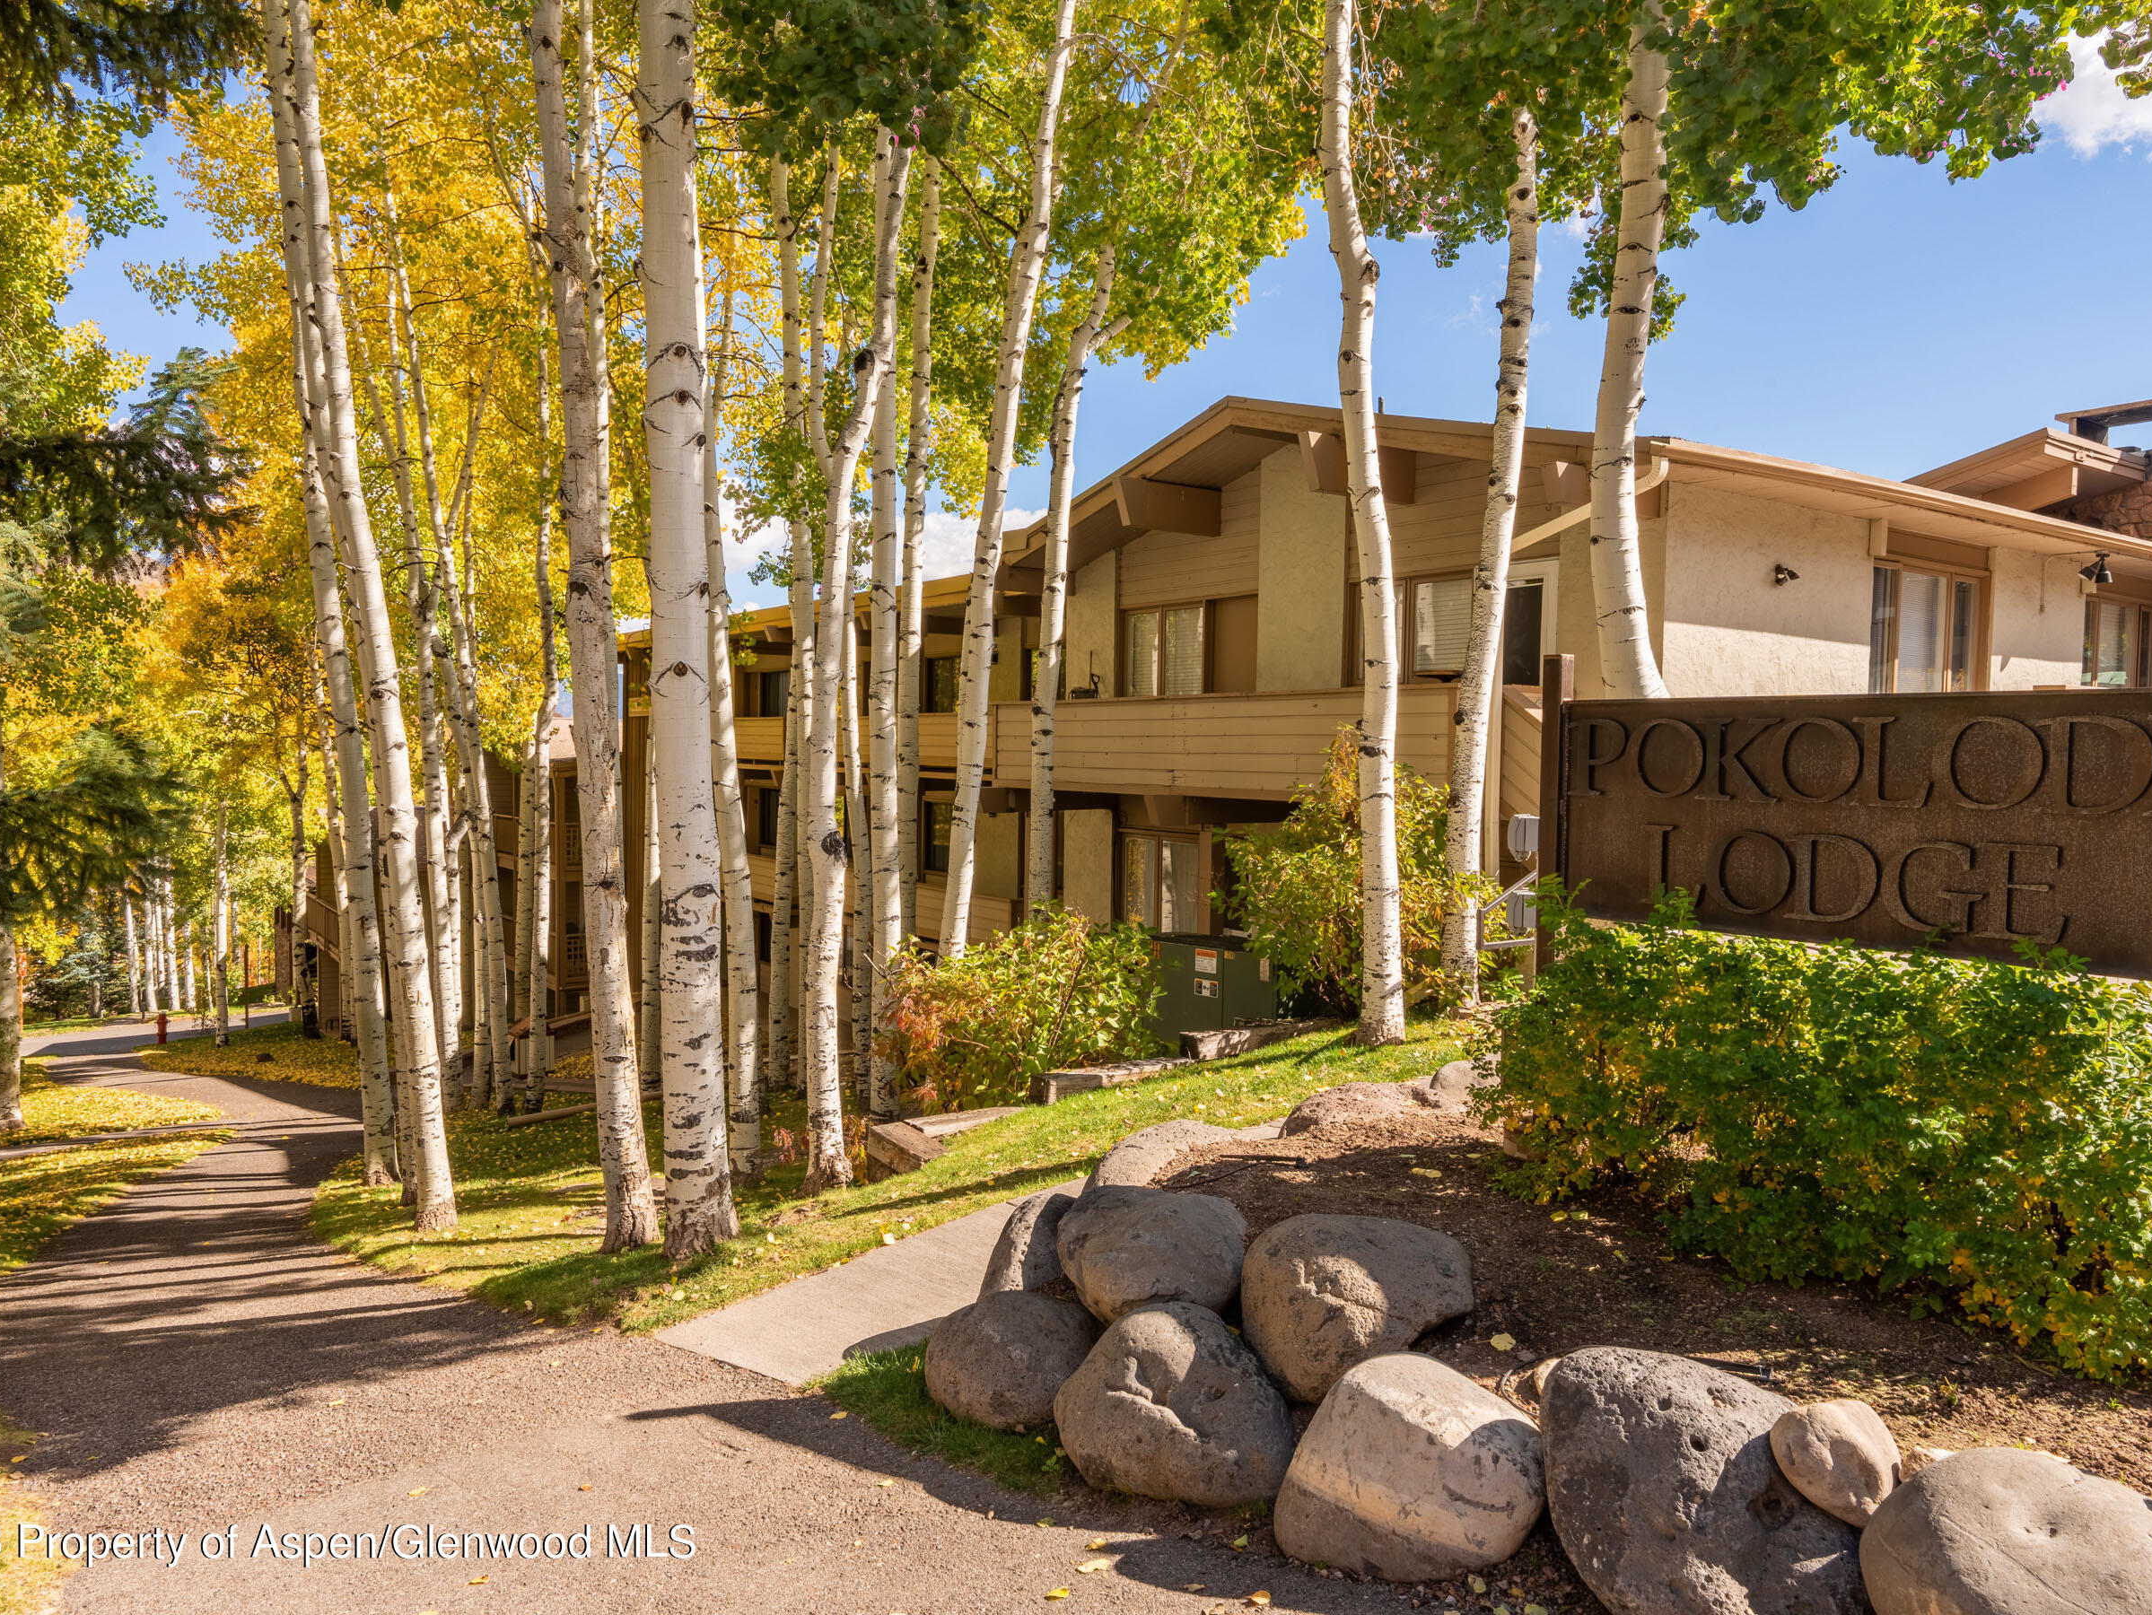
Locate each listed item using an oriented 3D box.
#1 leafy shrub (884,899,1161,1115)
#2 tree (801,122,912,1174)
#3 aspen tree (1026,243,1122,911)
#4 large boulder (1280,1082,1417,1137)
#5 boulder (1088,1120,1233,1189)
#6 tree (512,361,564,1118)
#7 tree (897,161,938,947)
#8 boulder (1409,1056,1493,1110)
[{"bbox_3d":[-0.351,1.413,10.358,1.937,1.434,1.700,1,2,0],"label":"leafy shrub"},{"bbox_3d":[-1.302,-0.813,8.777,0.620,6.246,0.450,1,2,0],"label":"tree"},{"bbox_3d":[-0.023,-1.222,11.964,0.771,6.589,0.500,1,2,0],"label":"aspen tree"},{"bbox_3d":[1.289,1.428,6.955,0.667,0.278,0.500,1,2,0],"label":"large boulder"},{"bbox_3d":[0.365,1.529,6.409,0.623,0.356,0.500,1,2,0],"label":"boulder"},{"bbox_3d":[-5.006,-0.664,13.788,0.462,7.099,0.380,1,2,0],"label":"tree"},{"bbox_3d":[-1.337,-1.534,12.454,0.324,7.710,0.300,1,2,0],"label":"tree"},{"bbox_3d":[1.911,1.406,7.454,0.457,0.298,0.420,1,2,0],"label":"boulder"}]

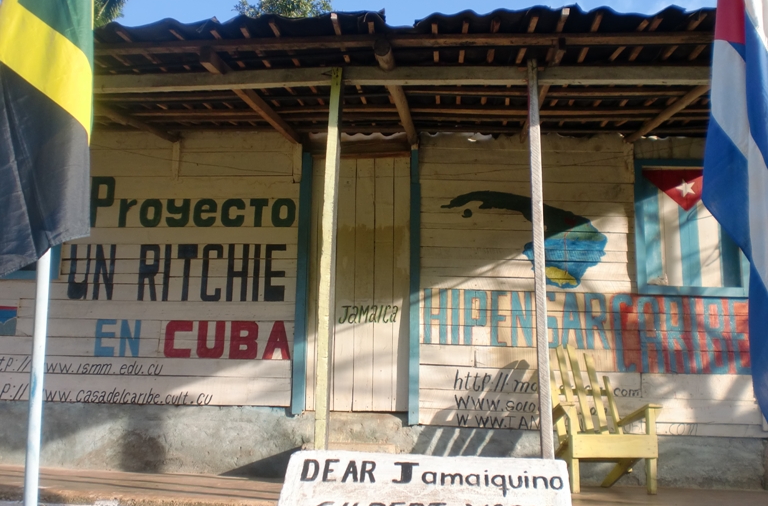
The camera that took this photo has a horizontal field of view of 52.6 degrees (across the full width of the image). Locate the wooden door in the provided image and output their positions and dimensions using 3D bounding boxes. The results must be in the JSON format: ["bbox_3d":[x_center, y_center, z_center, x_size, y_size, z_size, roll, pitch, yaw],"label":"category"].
[{"bbox_3d":[-0.198,0.207,5.869,0.783,1.944,0.050,0,-11,6],"label":"wooden door"}]

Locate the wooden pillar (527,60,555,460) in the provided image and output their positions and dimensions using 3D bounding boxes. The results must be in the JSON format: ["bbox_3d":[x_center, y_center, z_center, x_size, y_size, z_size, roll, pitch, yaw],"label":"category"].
[{"bbox_3d":[0.877,0.127,4.329,0.065,2.583,0.070,-1,-11,6],"label":"wooden pillar"}]

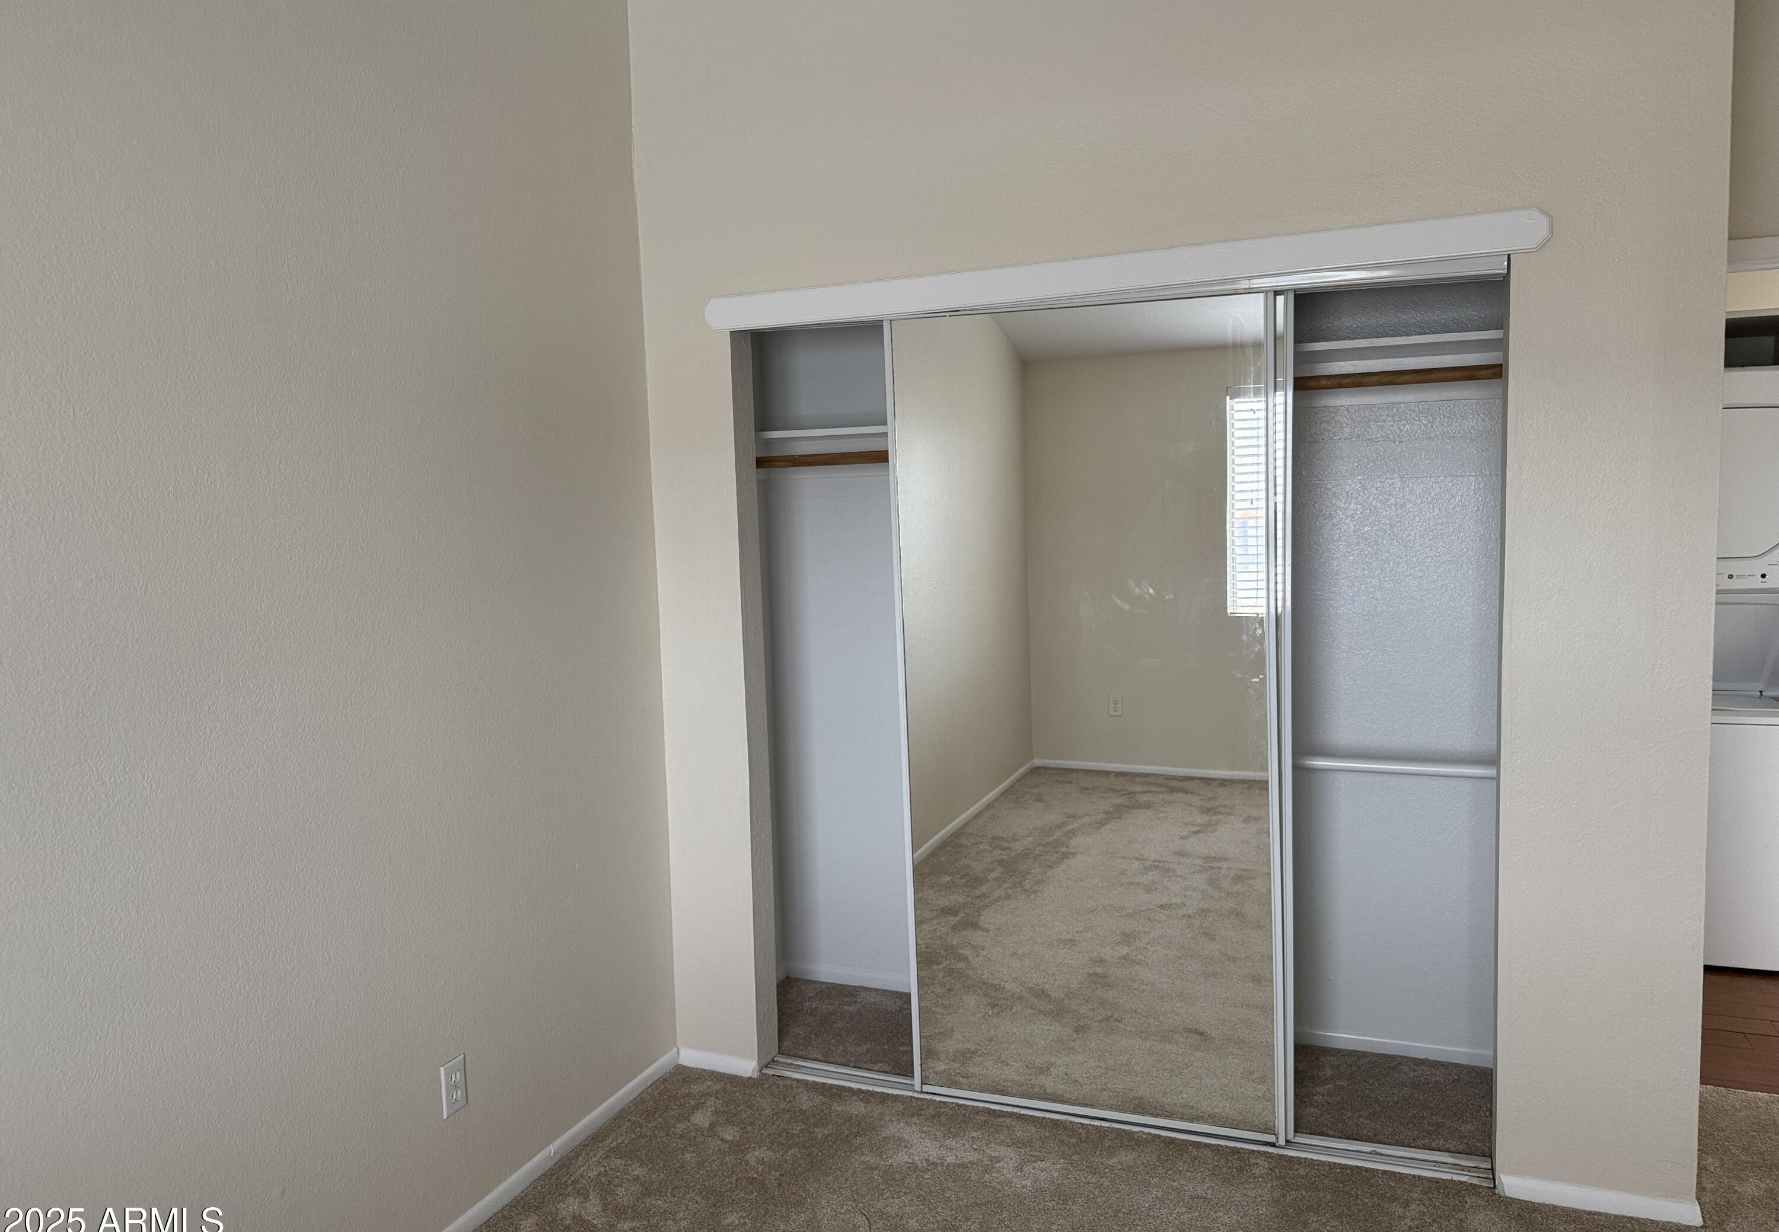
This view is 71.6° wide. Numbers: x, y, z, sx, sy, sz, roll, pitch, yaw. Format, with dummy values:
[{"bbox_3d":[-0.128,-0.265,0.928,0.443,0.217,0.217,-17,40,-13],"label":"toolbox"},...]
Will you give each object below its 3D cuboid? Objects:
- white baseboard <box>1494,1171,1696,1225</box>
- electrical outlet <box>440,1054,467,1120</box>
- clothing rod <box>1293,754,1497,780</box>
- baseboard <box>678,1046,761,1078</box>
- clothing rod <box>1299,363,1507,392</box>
[{"bbox_3d":[1.527,1.258,2.658,0.383,0.048,0.014,0,5,22],"label":"white baseboard"},{"bbox_3d":[-0.938,1.016,2.662,0.008,0.115,0.070,0,5,22],"label":"electrical outlet"},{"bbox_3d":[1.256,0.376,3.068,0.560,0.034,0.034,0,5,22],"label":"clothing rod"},{"bbox_3d":[-0.483,1.249,3.454,0.245,0.048,0.014,0,5,22],"label":"baseboard"},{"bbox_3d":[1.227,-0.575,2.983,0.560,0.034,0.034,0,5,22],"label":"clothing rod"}]

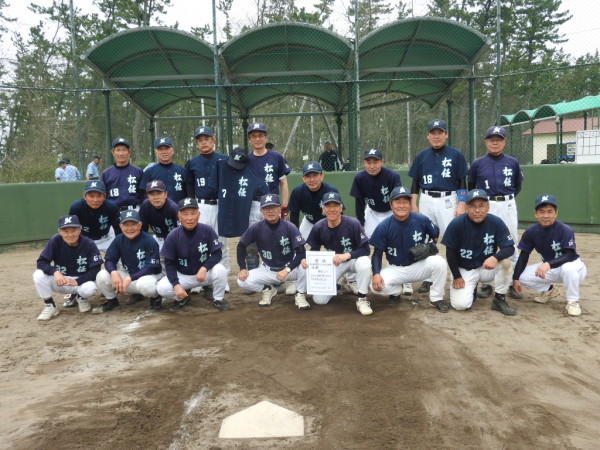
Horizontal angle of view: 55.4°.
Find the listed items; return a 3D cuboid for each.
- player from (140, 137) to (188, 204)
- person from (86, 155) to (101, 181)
[{"bbox_3d":[-1.444,-0.107,6.107,0.532,1.655,0.355,-2,6,-7],"label":"player"},{"bbox_3d":[-5.861,-1.119,16.211,0.355,1.704,0.492,1,7,19],"label":"person"}]

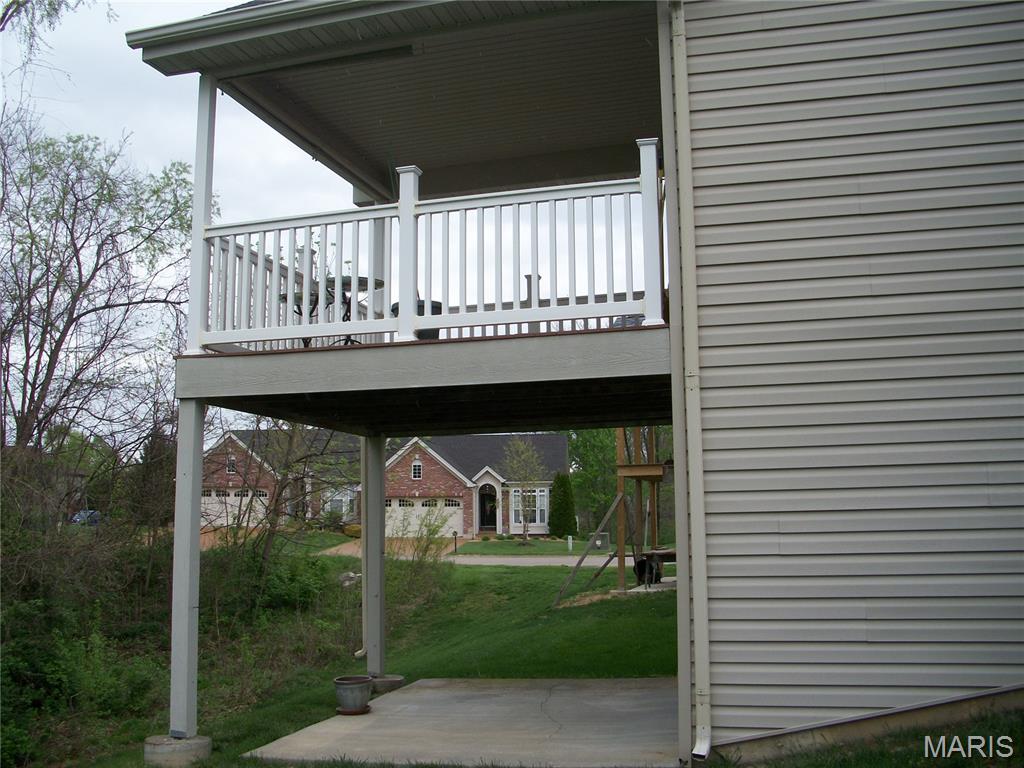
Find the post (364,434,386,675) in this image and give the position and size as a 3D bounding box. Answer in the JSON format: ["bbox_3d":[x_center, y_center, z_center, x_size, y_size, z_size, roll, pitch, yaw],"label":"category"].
[{"bbox_3d":[-1.369,1.730,10.460,0.135,2.394,0.135,-3,-8,15],"label":"post"}]

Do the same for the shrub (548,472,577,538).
[{"bbox_3d":[2.707,6.529,55.500,1.450,3.500,1.450,-1,-8,0],"label":"shrub"}]

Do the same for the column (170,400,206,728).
[{"bbox_3d":[-2.245,1.253,7.171,0.135,2.341,0.135,-3,-8,15],"label":"column"}]

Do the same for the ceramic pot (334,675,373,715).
[{"bbox_3d":[-1.292,2.543,8.453,0.300,0.265,0.300,-1,-8,0],"label":"ceramic pot"}]

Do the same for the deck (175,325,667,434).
[{"bbox_3d":[-0.239,0.095,8.555,3.486,0.321,3.594,-3,-8,15],"label":"deck"}]

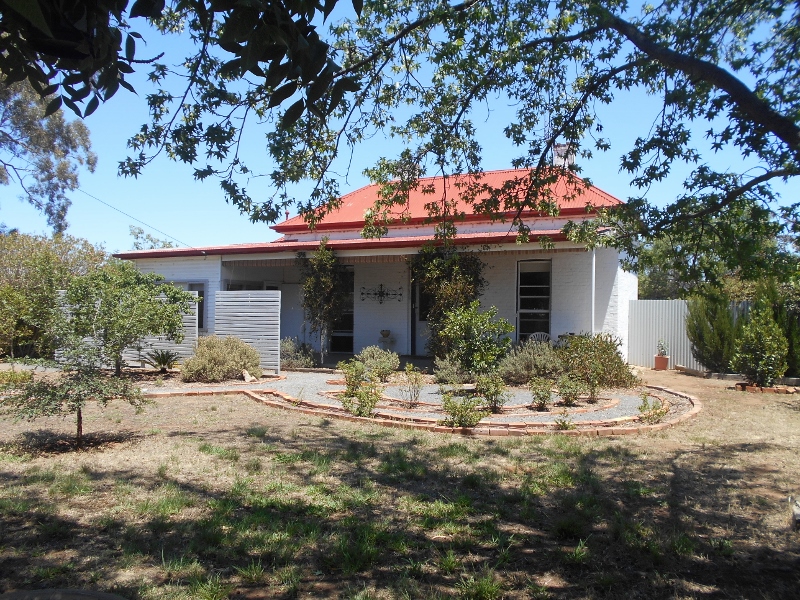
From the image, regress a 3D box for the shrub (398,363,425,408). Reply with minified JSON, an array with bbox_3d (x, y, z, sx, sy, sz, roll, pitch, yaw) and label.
[{"bbox_3d":[0.182,1.344,9.500,0.400,0.720,0.400,0,0,1],"label":"shrub"}]

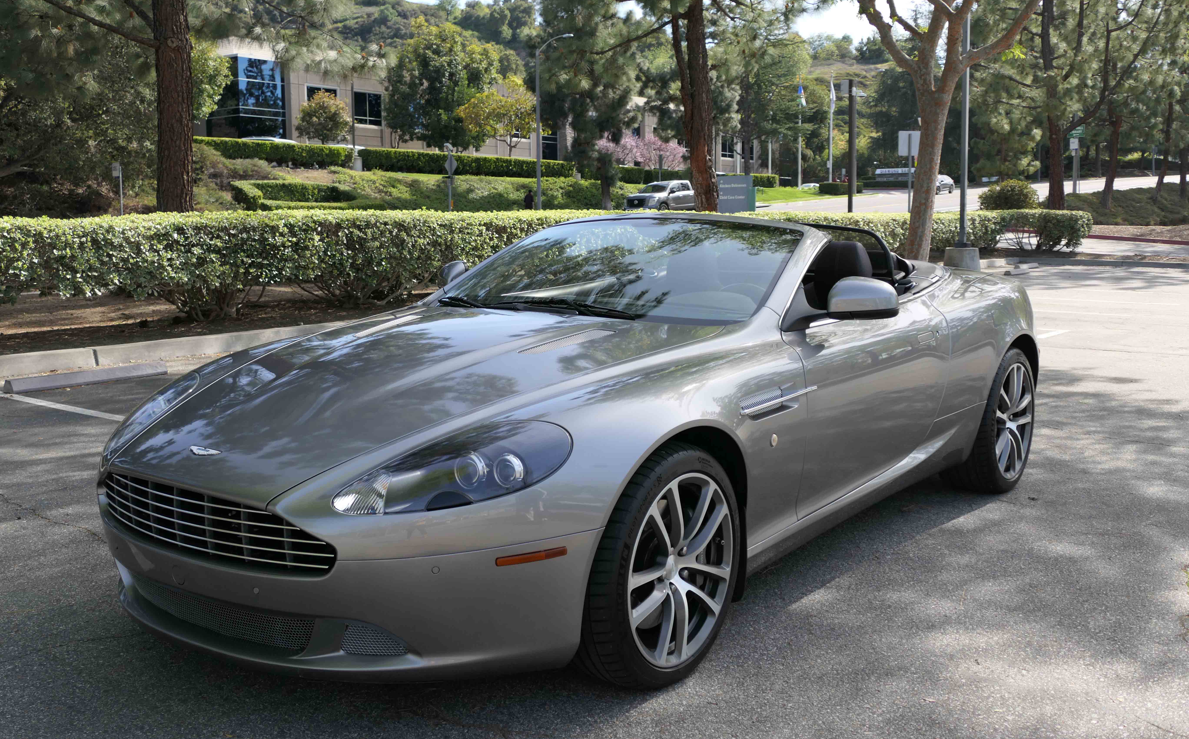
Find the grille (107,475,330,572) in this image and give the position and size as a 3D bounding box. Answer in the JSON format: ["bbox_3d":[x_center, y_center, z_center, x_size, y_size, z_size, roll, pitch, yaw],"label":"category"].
[{"bbox_3d":[-1.000,0.351,3.005,0.920,0.170,0.140,6,10,36],"label":"grille"}]

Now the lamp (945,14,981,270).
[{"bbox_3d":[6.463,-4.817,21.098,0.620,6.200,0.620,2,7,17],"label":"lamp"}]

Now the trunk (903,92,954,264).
[{"bbox_3d":[6.021,-3.512,22.093,0.800,3.160,0.550,1,7,15],"label":"trunk"}]

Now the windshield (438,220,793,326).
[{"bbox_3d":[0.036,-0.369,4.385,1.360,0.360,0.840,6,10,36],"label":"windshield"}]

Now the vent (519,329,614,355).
[{"bbox_3d":[-0.076,-0.081,3.573,0.100,0.028,0.350,6,15,36],"label":"vent"}]

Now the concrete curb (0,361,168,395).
[{"bbox_3d":[-3.689,0.049,8.941,0.130,0.110,1.200,6,10,36],"label":"concrete curb"}]

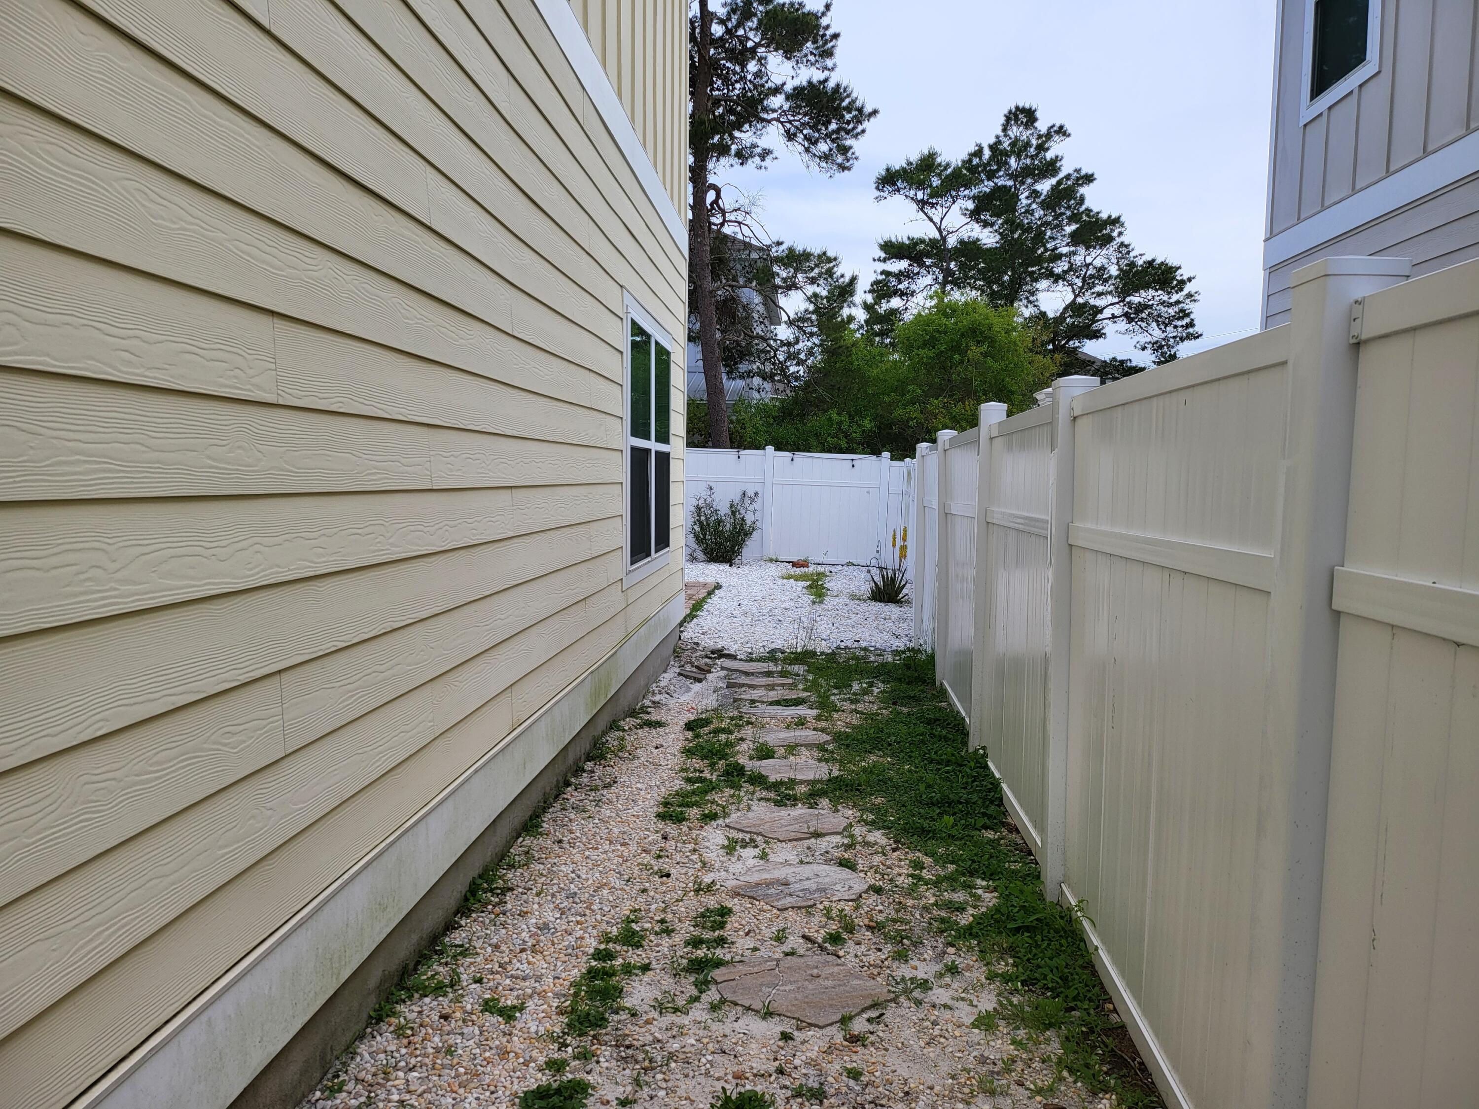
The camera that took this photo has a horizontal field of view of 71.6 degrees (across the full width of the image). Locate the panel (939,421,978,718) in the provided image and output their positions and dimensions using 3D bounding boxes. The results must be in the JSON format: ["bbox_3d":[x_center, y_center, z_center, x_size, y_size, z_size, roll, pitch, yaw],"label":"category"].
[{"bbox_3d":[1.455,0.107,6.705,0.120,1.860,1.950,1,4,5],"label":"panel"}]

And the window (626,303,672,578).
[{"bbox_3d":[-0.613,-0.705,6.747,0.100,1.550,1.780,1,4,4],"label":"window"}]

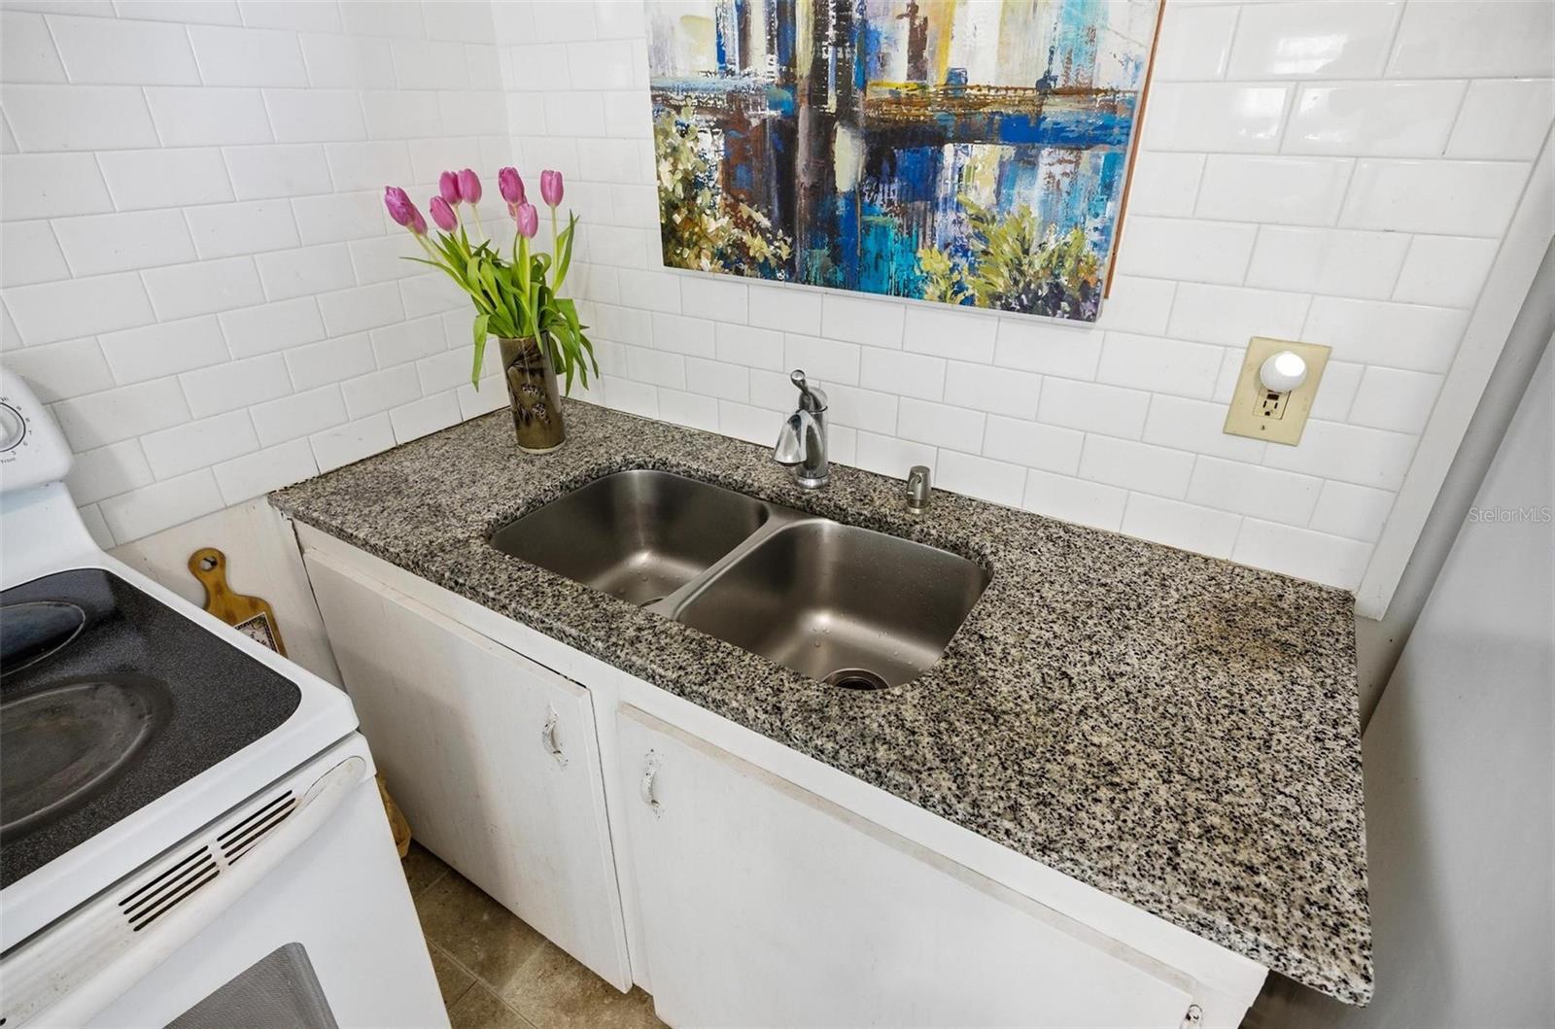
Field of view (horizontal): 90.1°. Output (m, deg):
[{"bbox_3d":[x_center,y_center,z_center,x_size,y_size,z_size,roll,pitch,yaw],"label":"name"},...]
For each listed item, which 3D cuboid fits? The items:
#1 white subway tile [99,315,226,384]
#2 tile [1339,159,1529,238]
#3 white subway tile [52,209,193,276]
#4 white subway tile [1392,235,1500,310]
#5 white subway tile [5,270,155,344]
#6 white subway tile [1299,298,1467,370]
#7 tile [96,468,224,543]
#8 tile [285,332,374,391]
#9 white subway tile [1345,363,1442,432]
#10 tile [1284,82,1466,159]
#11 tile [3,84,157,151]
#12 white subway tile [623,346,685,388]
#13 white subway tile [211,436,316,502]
[{"bbox_3d":[-0.910,-0.247,1.159,0.009,0.076,0.153,16,32,28],"label":"white subway tile"},{"bbox_3d":[0.736,-0.359,0.878,0.152,0.076,0.009,16,32,28],"label":"tile"},{"bbox_3d":[-0.905,-0.381,1.081,0.010,0.075,0.152,16,32,28],"label":"white subway tile"},{"bbox_3d":[0.760,-0.278,0.886,0.073,0.075,0.010,16,32,28],"label":"white subway tile"},{"bbox_3d":[-0.951,-0.286,1.062,0.008,0.075,0.151,16,32,28],"label":"white subway tile"},{"bbox_3d":[0.736,-0.222,0.949,0.152,0.076,0.009,16,32,28],"label":"white subway tile"},{"bbox_3d":[-0.956,-0.015,1.213,0.010,0.076,0.152,17,32,29],"label":"tile"},{"bbox_3d":[-0.781,-0.268,1.359,0.010,0.075,0.152,16,32,28],"label":"tile"},{"bbox_3d":[0.768,-0.144,0.966,0.078,0.075,0.010,16,32,28],"label":"white subway tile"},{"bbox_3d":[0.664,-0.442,0.871,0.151,0.075,0.008,16,32,28],"label":"tile"},{"bbox_3d":[-0.909,-0.519,1.015,0.010,0.075,0.153,16,32,28],"label":"tile"},{"bbox_3d":[-0.246,-0.304,1.599,0.153,0.075,0.009,16,32,28],"label":"white subway tile"},{"bbox_3d":[-0.868,-0.078,1.321,0.008,0.072,0.151,16,32,28],"label":"white subway tile"}]

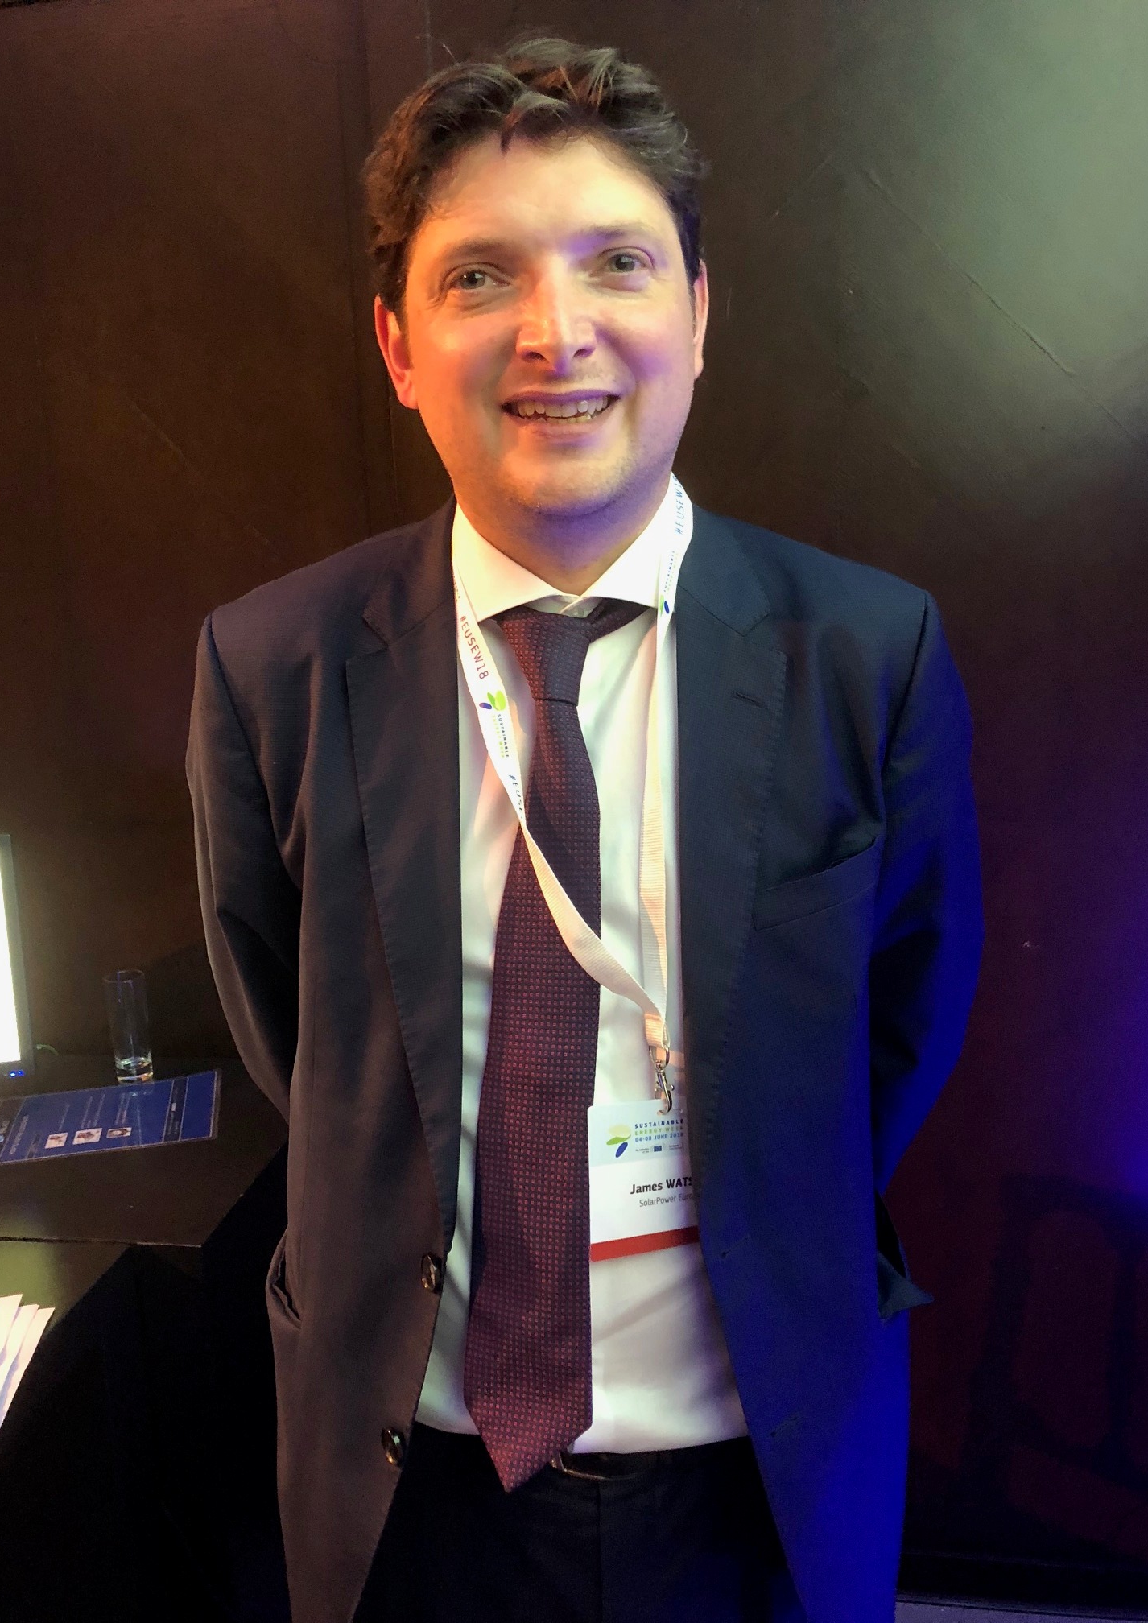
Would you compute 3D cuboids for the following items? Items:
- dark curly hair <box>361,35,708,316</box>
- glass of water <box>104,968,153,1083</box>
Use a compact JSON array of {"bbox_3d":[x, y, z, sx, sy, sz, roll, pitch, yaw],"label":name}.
[{"bbox_3d":[-0.021,-0.309,0.705,0.188,0.175,0.205,-6,11,-4],"label":"dark curly hair"},{"bbox_3d":[-0.629,0.305,1.855,0.058,0.150,0.058,-3,11,0],"label":"glass of water"}]

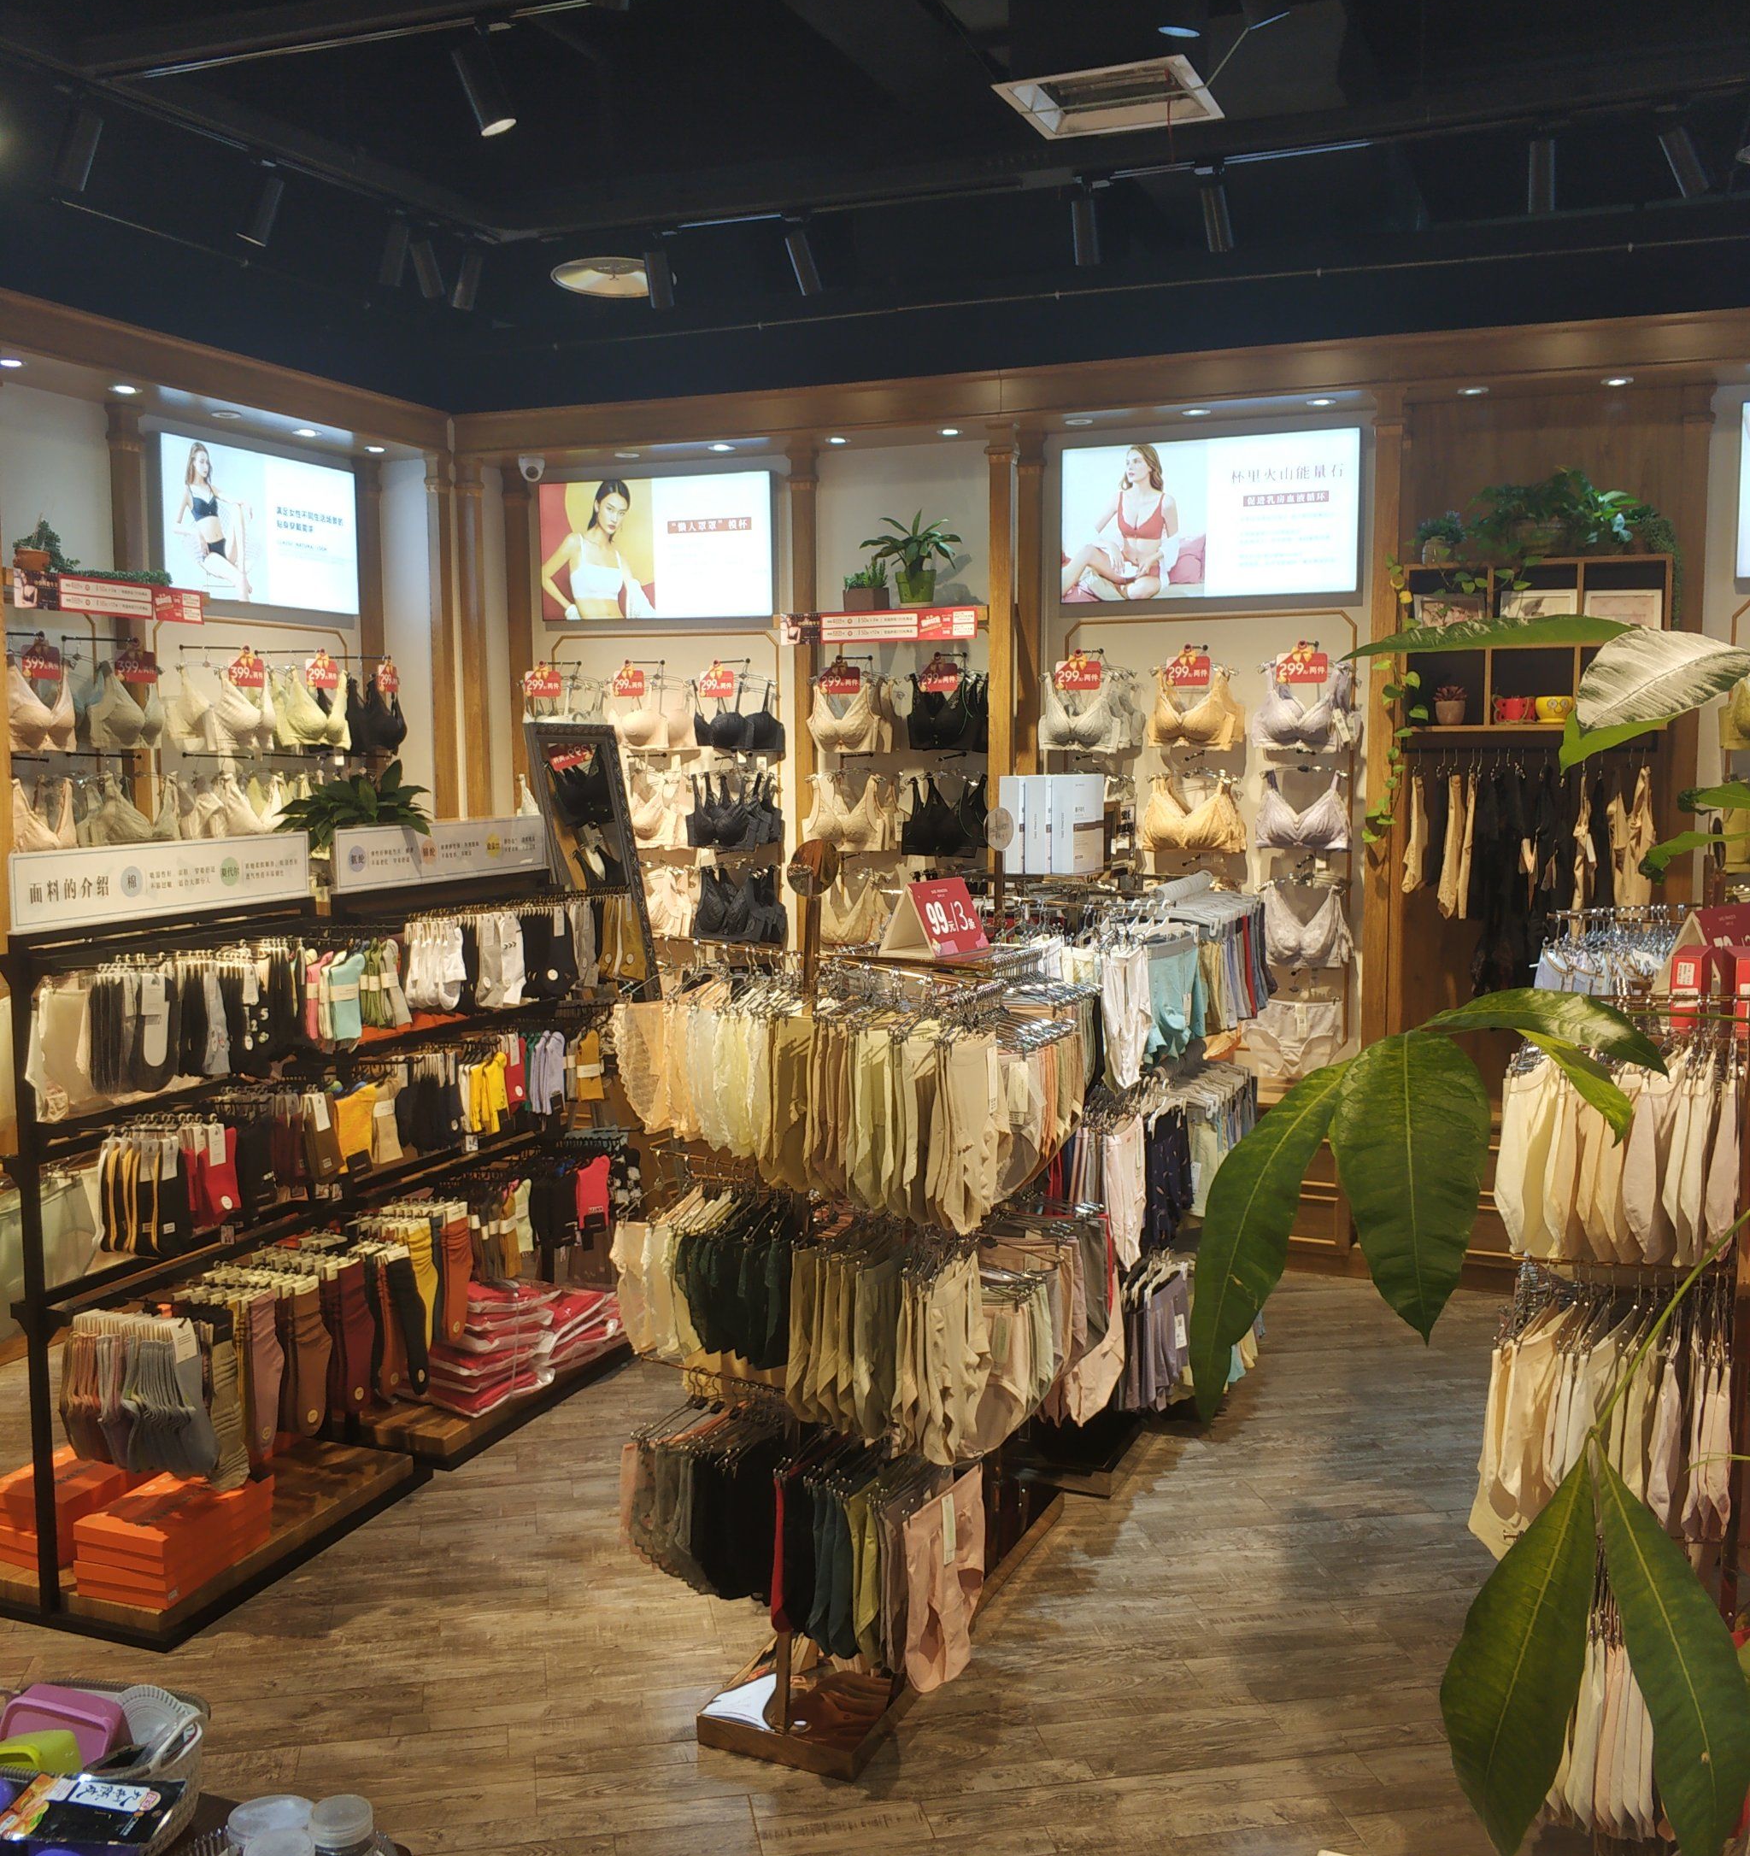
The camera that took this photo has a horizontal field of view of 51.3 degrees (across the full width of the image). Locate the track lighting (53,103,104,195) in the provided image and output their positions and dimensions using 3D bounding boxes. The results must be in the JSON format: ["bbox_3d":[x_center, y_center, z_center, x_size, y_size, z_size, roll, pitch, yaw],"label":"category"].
[{"bbox_3d":[-1.850,-1.806,4.231,0.073,0.180,0.073,30,19,24],"label":"track lighting"}]

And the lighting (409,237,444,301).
[{"bbox_3d":[-1.316,-1.932,5.351,0.073,0.180,0.073,2,32,20],"label":"lighting"}]

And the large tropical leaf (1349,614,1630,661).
[{"bbox_3d":[0.439,-0.199,1.250,0.225,0.034,0.085,-1,6,-6],"label":"large tropical leaf"}]

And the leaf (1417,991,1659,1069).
[{"bbox_3d":[0.439,0.067,1.200,0.155,0.046,0.080,1,6,8],"label":"leaf"}]

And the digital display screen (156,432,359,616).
[{"bbox_3d":[-2.003,-1.306,5.993,0.070,0.495,0.910,2,6,22],"label":"digital display screen"}]

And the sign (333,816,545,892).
[{"bbox_3d":[-1.013,-0.182,4.330,0.025,0.137,0.811,2,6,22],"label":"sign"}]

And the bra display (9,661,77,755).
[{"bbox_3d":[-2.223,-0.586,4.872,0.115,0.240,0.220,2,6,22],"label":"bra display"}]

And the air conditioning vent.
[{"bbox_3d":[0.561,-1.985,4.309,0.448,0.060,0.448,2,7,21],"label":"air conditioning vent"}]

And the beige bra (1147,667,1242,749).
[{"bbox_3d":[1.002,-0.692,5.724,0.265,0.250,0.140,2,6,22],"label":"beige bra"}]

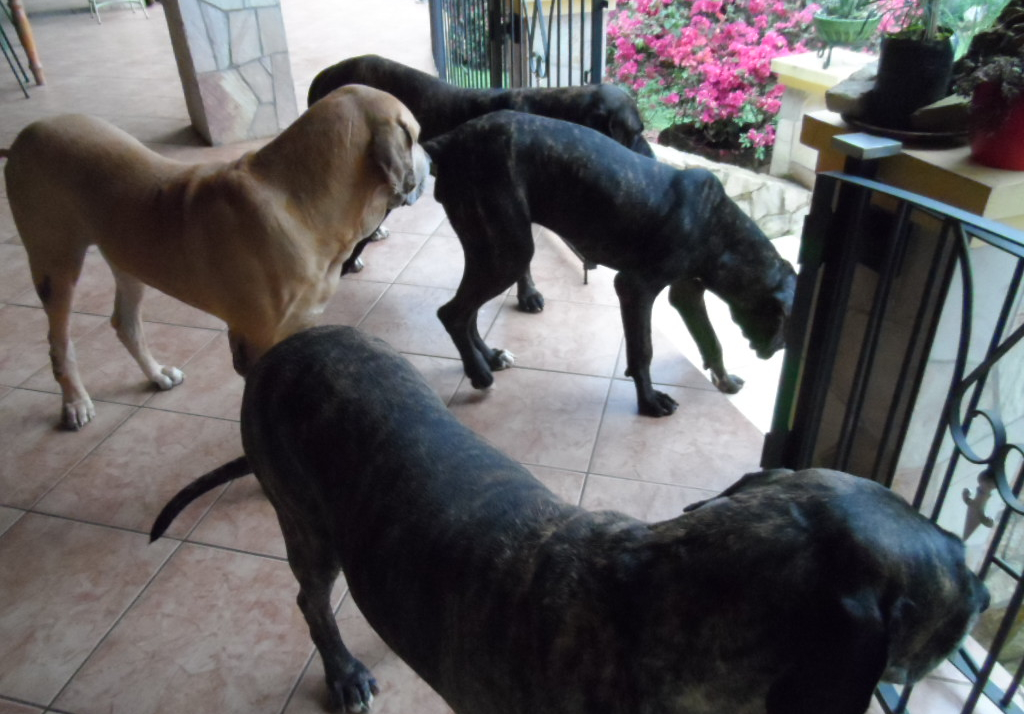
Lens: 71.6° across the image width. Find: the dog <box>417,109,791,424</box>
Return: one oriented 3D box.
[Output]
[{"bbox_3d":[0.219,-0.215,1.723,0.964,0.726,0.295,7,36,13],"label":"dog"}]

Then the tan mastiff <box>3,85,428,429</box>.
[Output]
[{"bbox_3d":[-0.694,-0.203,1.669,1.054,0.832,0.320,4,35,9],"label":"tan mastiff"}]

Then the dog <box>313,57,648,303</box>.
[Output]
[{"bbox_3d":[-0.123,-0.597,2.314,1.168,0.705,0.328,10,37,17],"label":"dog"}]

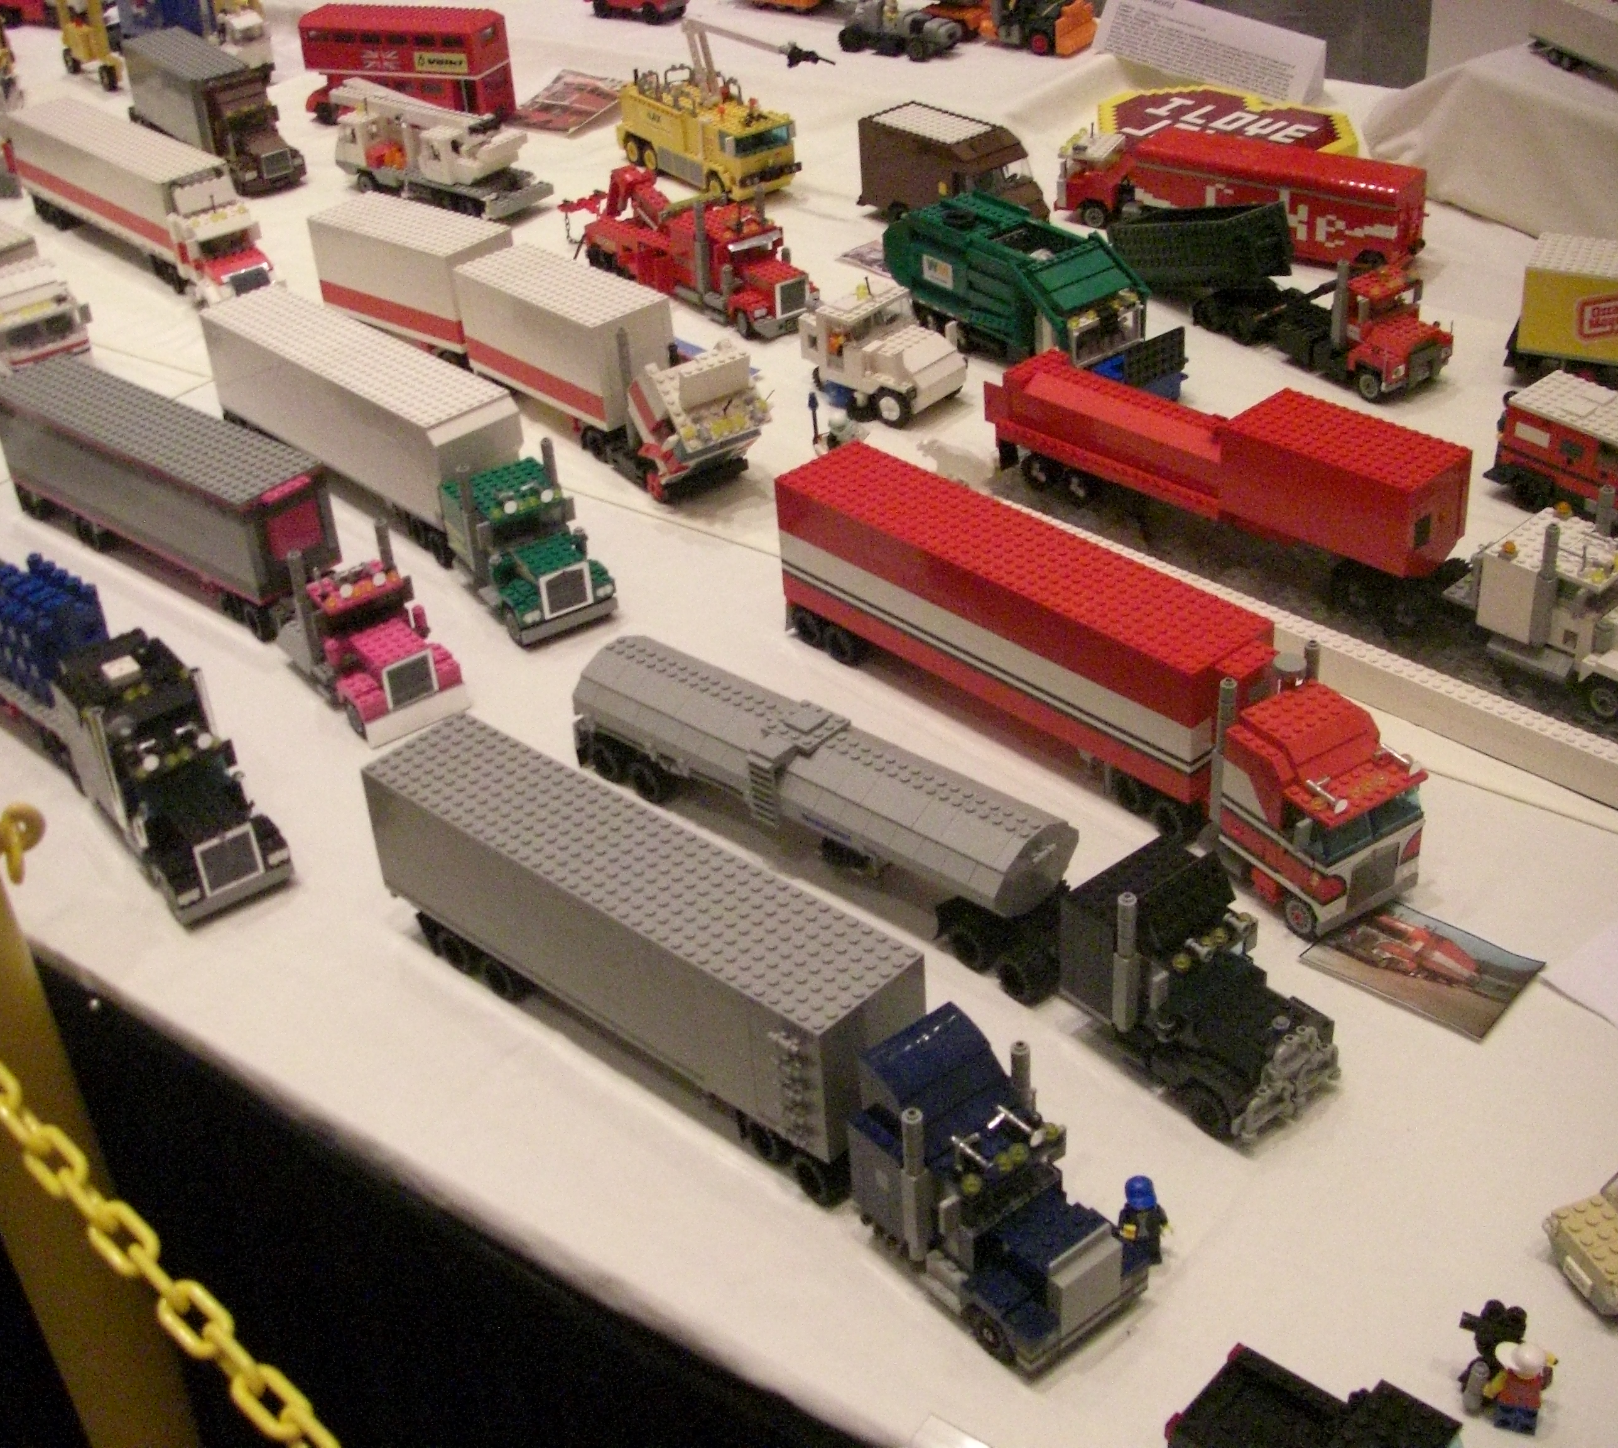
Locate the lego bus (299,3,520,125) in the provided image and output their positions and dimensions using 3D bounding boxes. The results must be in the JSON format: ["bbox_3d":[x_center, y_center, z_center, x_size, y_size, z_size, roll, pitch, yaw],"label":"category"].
[{"bbox_3d":[-0.421,-0.690,2.224,0.222,0.120,0.064,11,37,21],"label":"lego bus"}]

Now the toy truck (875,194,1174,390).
[{"bbox_3d":[0.165,-0.323,1.577,0.076,0.097,0.241,-28,40,-31],"label":"toy truck"}]

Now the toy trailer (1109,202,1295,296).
[{"bbox_3d":[0.299,-0.363,1.624,0.064,0.056,0.123,-24,23,-27],"label":"toy trailer"}]

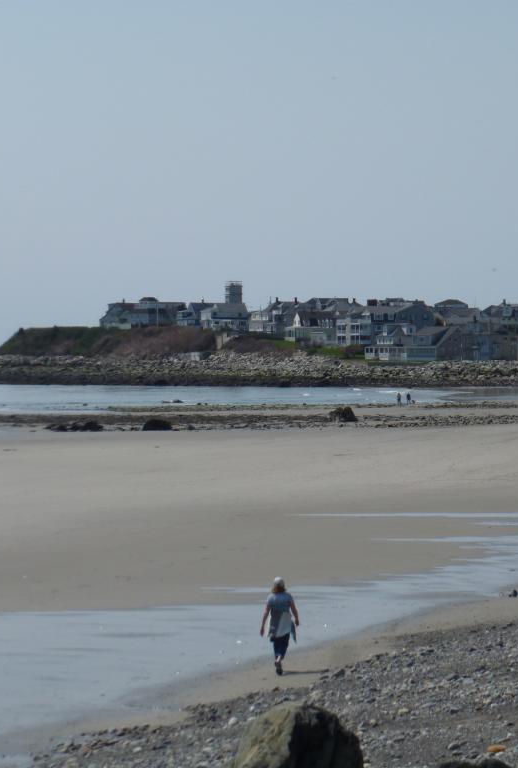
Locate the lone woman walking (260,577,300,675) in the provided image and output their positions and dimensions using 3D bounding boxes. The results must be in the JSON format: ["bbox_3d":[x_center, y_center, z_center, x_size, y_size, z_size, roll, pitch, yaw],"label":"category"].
[{"bbox_3d":[0.356,4.141,52.600,0.660,1.650,0.650,0,1,6],"label":"lone woman walking"}]

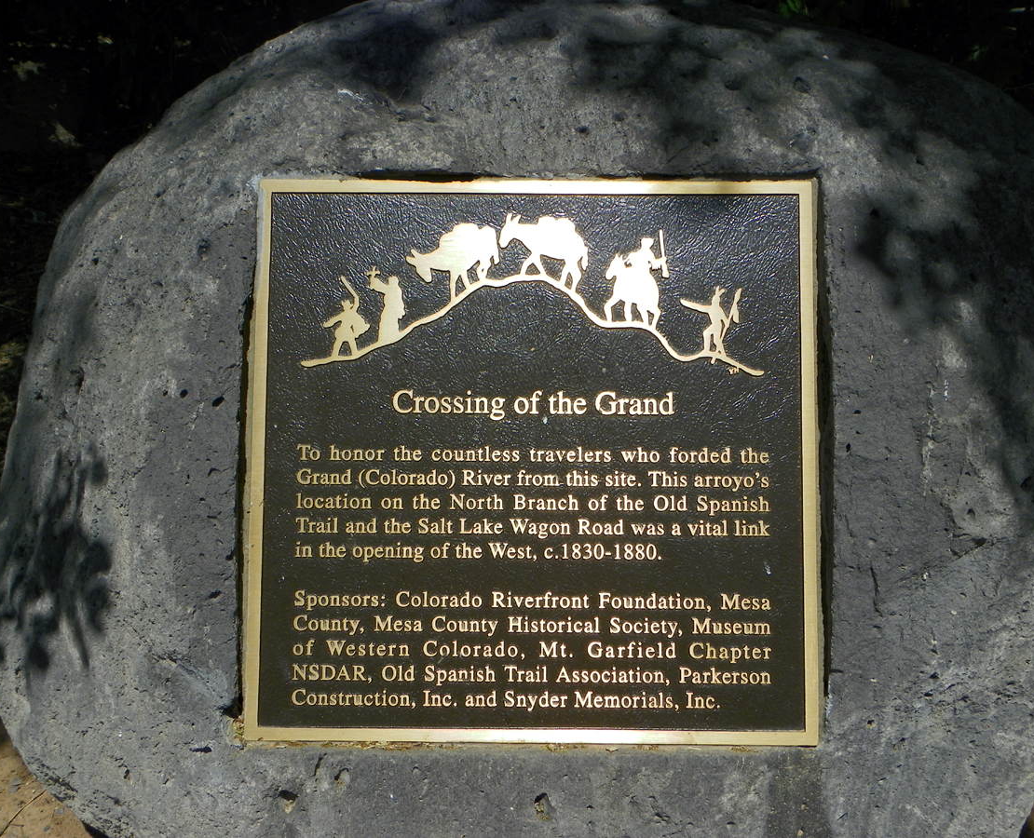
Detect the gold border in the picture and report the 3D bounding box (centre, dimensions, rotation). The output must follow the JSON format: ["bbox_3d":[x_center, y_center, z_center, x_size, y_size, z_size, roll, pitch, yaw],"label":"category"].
[{"bbox_3d":[0.017,0.041,1.251,0.600,0.600,0.022,0,-5,1],"label":"gold border"}]

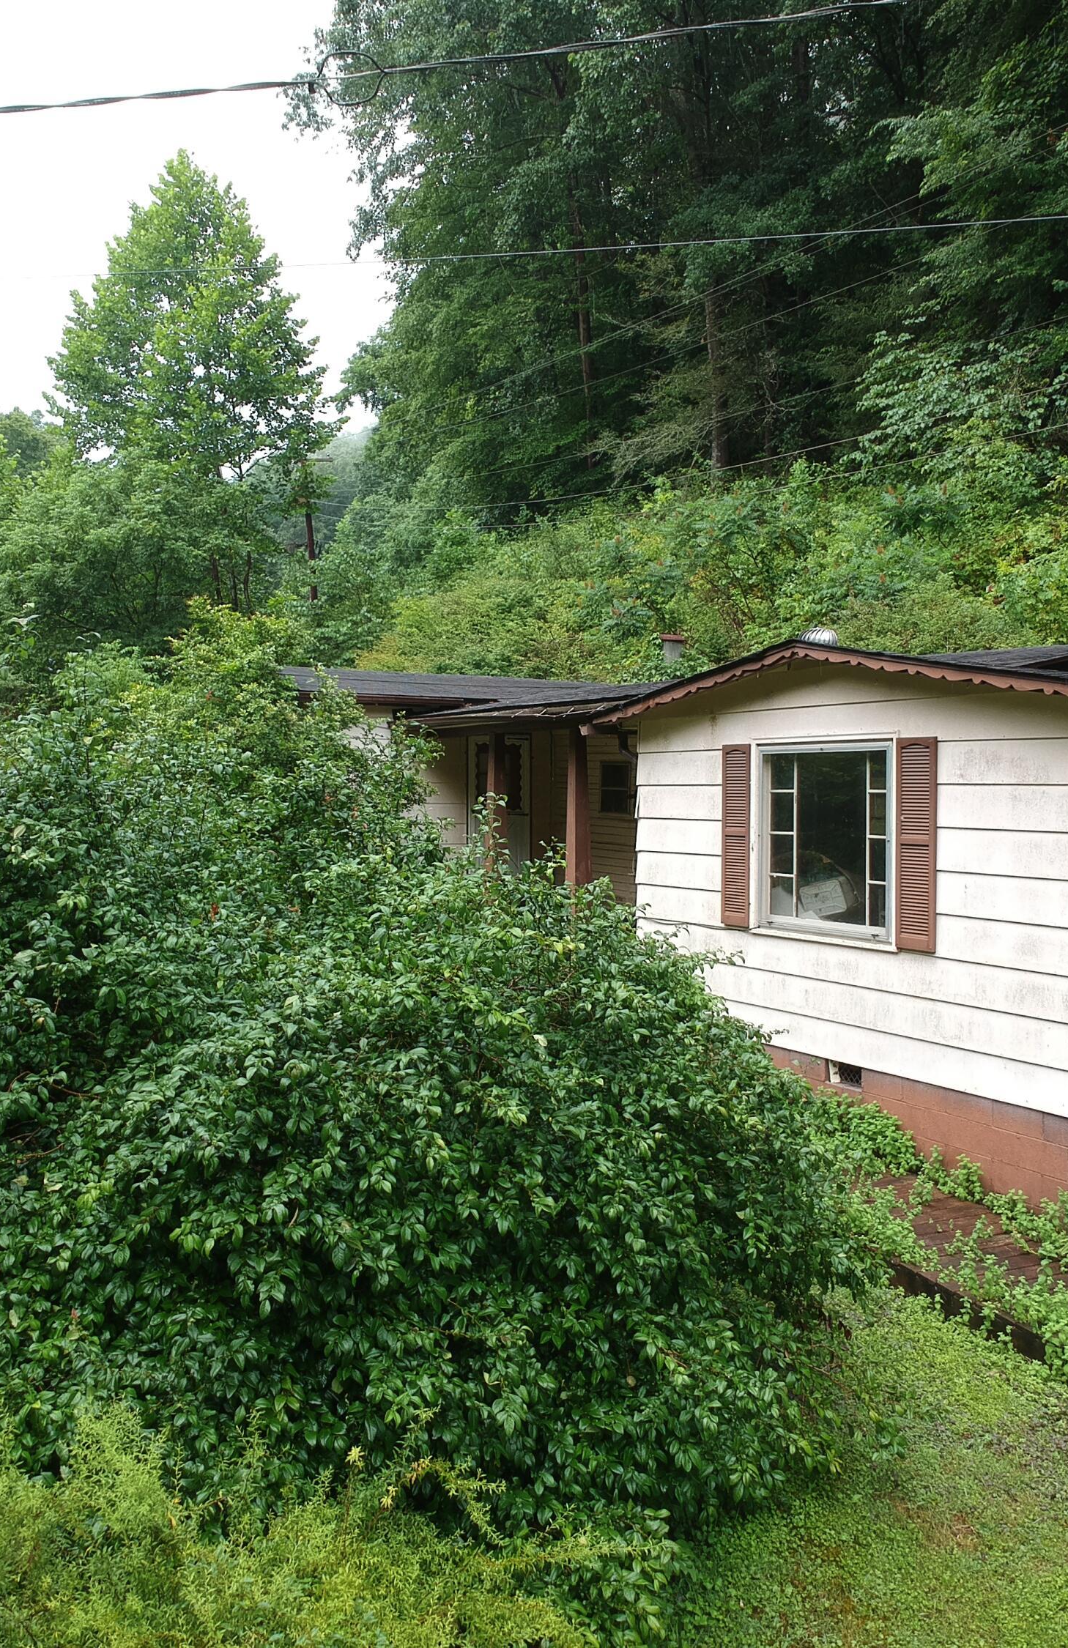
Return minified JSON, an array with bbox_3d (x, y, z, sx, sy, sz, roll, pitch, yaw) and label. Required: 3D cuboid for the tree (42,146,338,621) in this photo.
[{"bbox_3d":[-7.500,-7.275,34.810,6.300,15.200,6.300,0,2,0],"label":"tree"}]

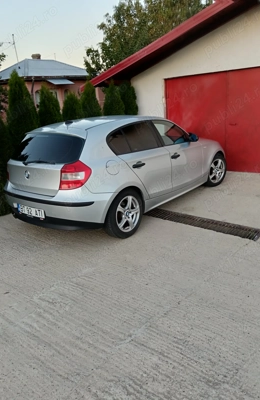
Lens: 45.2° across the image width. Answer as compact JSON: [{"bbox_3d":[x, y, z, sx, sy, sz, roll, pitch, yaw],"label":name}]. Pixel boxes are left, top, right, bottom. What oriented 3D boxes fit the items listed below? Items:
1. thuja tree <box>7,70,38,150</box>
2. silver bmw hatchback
[{"bbox_3d":[-1.920,-1.169,5.870,0.720,2.365,0.720,8,20,38],"label":"thuja tree"},{"bbox_3d":[0.078,-0.653,5.171,1.790,1.430,4.230,8,20,38],"label":"silver bmw hatchback"}]

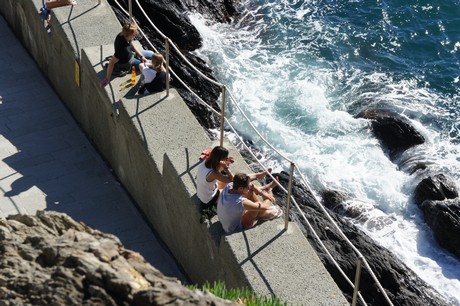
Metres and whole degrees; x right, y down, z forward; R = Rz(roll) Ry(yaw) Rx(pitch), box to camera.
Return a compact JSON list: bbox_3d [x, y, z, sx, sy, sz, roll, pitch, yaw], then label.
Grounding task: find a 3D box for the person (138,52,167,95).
[{"bbox_3d":[-1.187,-1.321,15.133,0.470,0.706,0.568,-17,36,-29],"label":"person"}]

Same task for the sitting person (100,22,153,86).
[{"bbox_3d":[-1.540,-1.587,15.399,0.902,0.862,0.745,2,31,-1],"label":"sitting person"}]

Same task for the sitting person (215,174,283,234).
[{"bbox_3d":[0.252,0.534,12.049,0.931,0.804,0.441,-14,35,-25],"label":"sitting person"}]

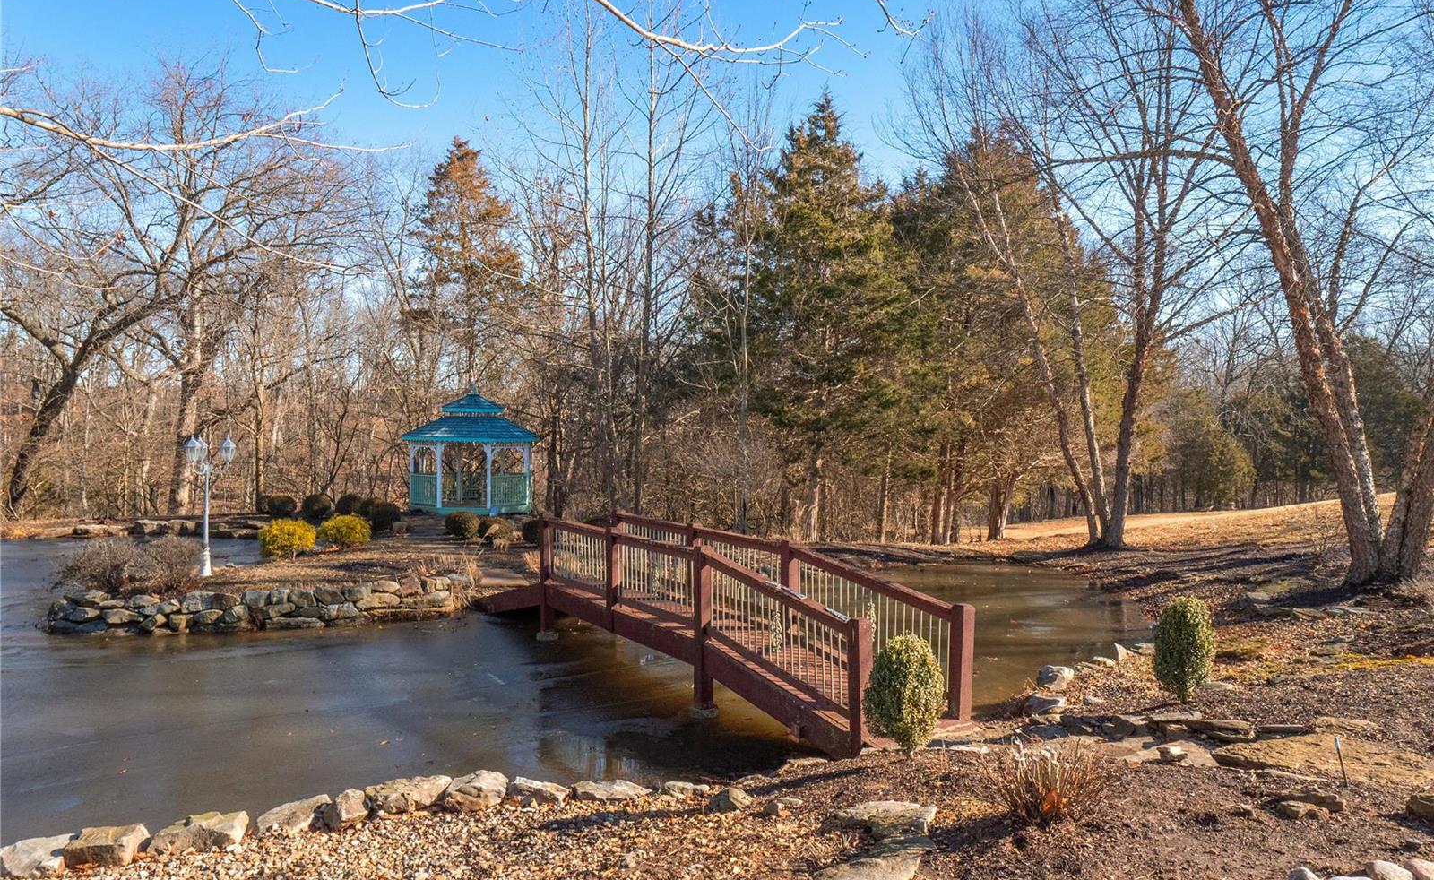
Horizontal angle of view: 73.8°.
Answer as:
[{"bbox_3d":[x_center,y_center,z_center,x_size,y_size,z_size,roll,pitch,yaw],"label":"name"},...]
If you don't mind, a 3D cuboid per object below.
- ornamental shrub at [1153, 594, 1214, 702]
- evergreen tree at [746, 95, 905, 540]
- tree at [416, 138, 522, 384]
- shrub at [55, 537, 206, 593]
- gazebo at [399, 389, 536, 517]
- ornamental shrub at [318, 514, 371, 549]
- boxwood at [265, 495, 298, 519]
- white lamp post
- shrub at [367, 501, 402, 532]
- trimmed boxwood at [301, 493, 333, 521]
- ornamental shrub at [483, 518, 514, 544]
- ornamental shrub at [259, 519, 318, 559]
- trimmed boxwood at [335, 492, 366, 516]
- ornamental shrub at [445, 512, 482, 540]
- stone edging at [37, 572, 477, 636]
[{"bbox_3d":[4.541,2.028,9.300,0.600,1.030,0.600,0,0,0],"label":"ornamental shrub"},{"bbox_3d":[2.692,-3.041,23.800,3.900,11.100,3.900,0,0,0],"label":"evergreen tree"},{"bbox_3d":[-9.089,-4.431,35.000,3.800,13.200,3.800,0,0,-14],"label":"tree"},{"bbox_3d":[-9.346,1.996,15.200,2.150,0.880,1.350,0,0,0],"label":"shrub"},{"bbox_3d":[-7.703,0.262,29.800,4.050,3.780,4.050,0,0,-6],"label":"gazebo"},{"bbox_3d":[-7.850,1.930,20.200,1.080,0.740,1.080,0,0,-22],"label":"ornamental shrub"},{"bbox_3d":[-12.418,1.888,27.300,0.880,0.680,0.850,0,0,0],"label":"boxwood"},{"bbox_3d":[-8.407,1.081,15.900,0.820,2.380,0.800,0,0,-30],"label":"white lamp post"},{"bbox_3d":[-8.099,1.857,23.300,0.800,0.770,0.800,0,0,-18],"label":"shrub"},{"bbox_3d":[-11.091,1.848,26.500,0.880,0.750,0.880,0,0,0],"label":"trimmed boxwood"},{"bbox_3d":[-4.767,1.975,20.800,0.730,0.560,0.730,0,0,0],"label":"ornamental shrub"},{"bbox_3d":[-8.272,1.898,18.400,1.100,0.780,1.080,0,0,-24],"label":"ornamental shrub"},{"bbox_3d":[-10.312,1.829,26.900,0.830,0.700,0.830,0,0,0],"label":"trimmed boxwood"},{"bbox_3d":[-5.643,1.910,21.300,0.800,0.650,0.800,0,0,0],"label":"ornamental shrub"},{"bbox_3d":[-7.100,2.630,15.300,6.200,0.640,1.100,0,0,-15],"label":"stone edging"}]

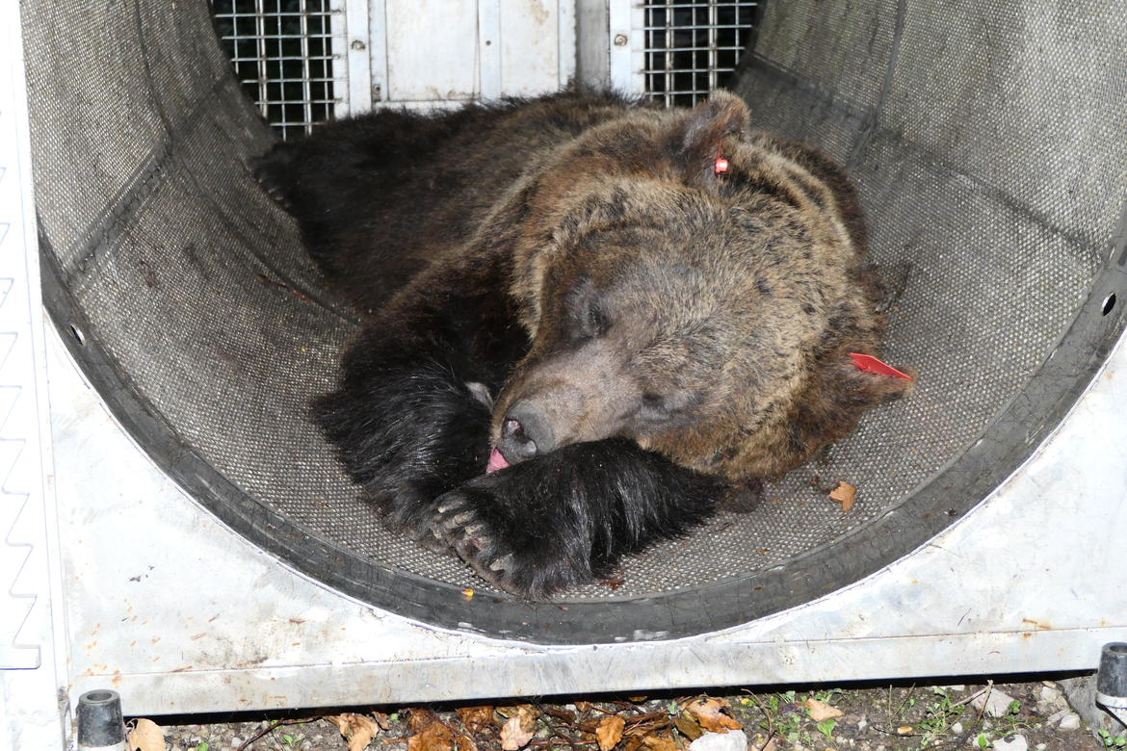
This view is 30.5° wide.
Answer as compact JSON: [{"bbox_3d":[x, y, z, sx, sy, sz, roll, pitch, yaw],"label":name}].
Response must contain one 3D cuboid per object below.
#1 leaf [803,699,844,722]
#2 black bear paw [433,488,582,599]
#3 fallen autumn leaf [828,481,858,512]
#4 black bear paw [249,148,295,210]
[{"bbox_3d":[0.250,0.324,2.000,0.036,0.014,0.042,-7,20,-18],"label":"leaf"},{"bbox_3d":[-0.051,0.153,1.947,0.125,0.060,0.112,-17,37,-15],"label":"black bear paw"},{"bbox_3d":[0.268,0.116,1.979,0.032,0.016,0.042,-28,22,13],"label":"fallen autumn leaf"},{"bbox_3d":[-0.449,-0.309,3.240,0.092,0.058,0.090,37,19,15],"label":"black bear paw"}]

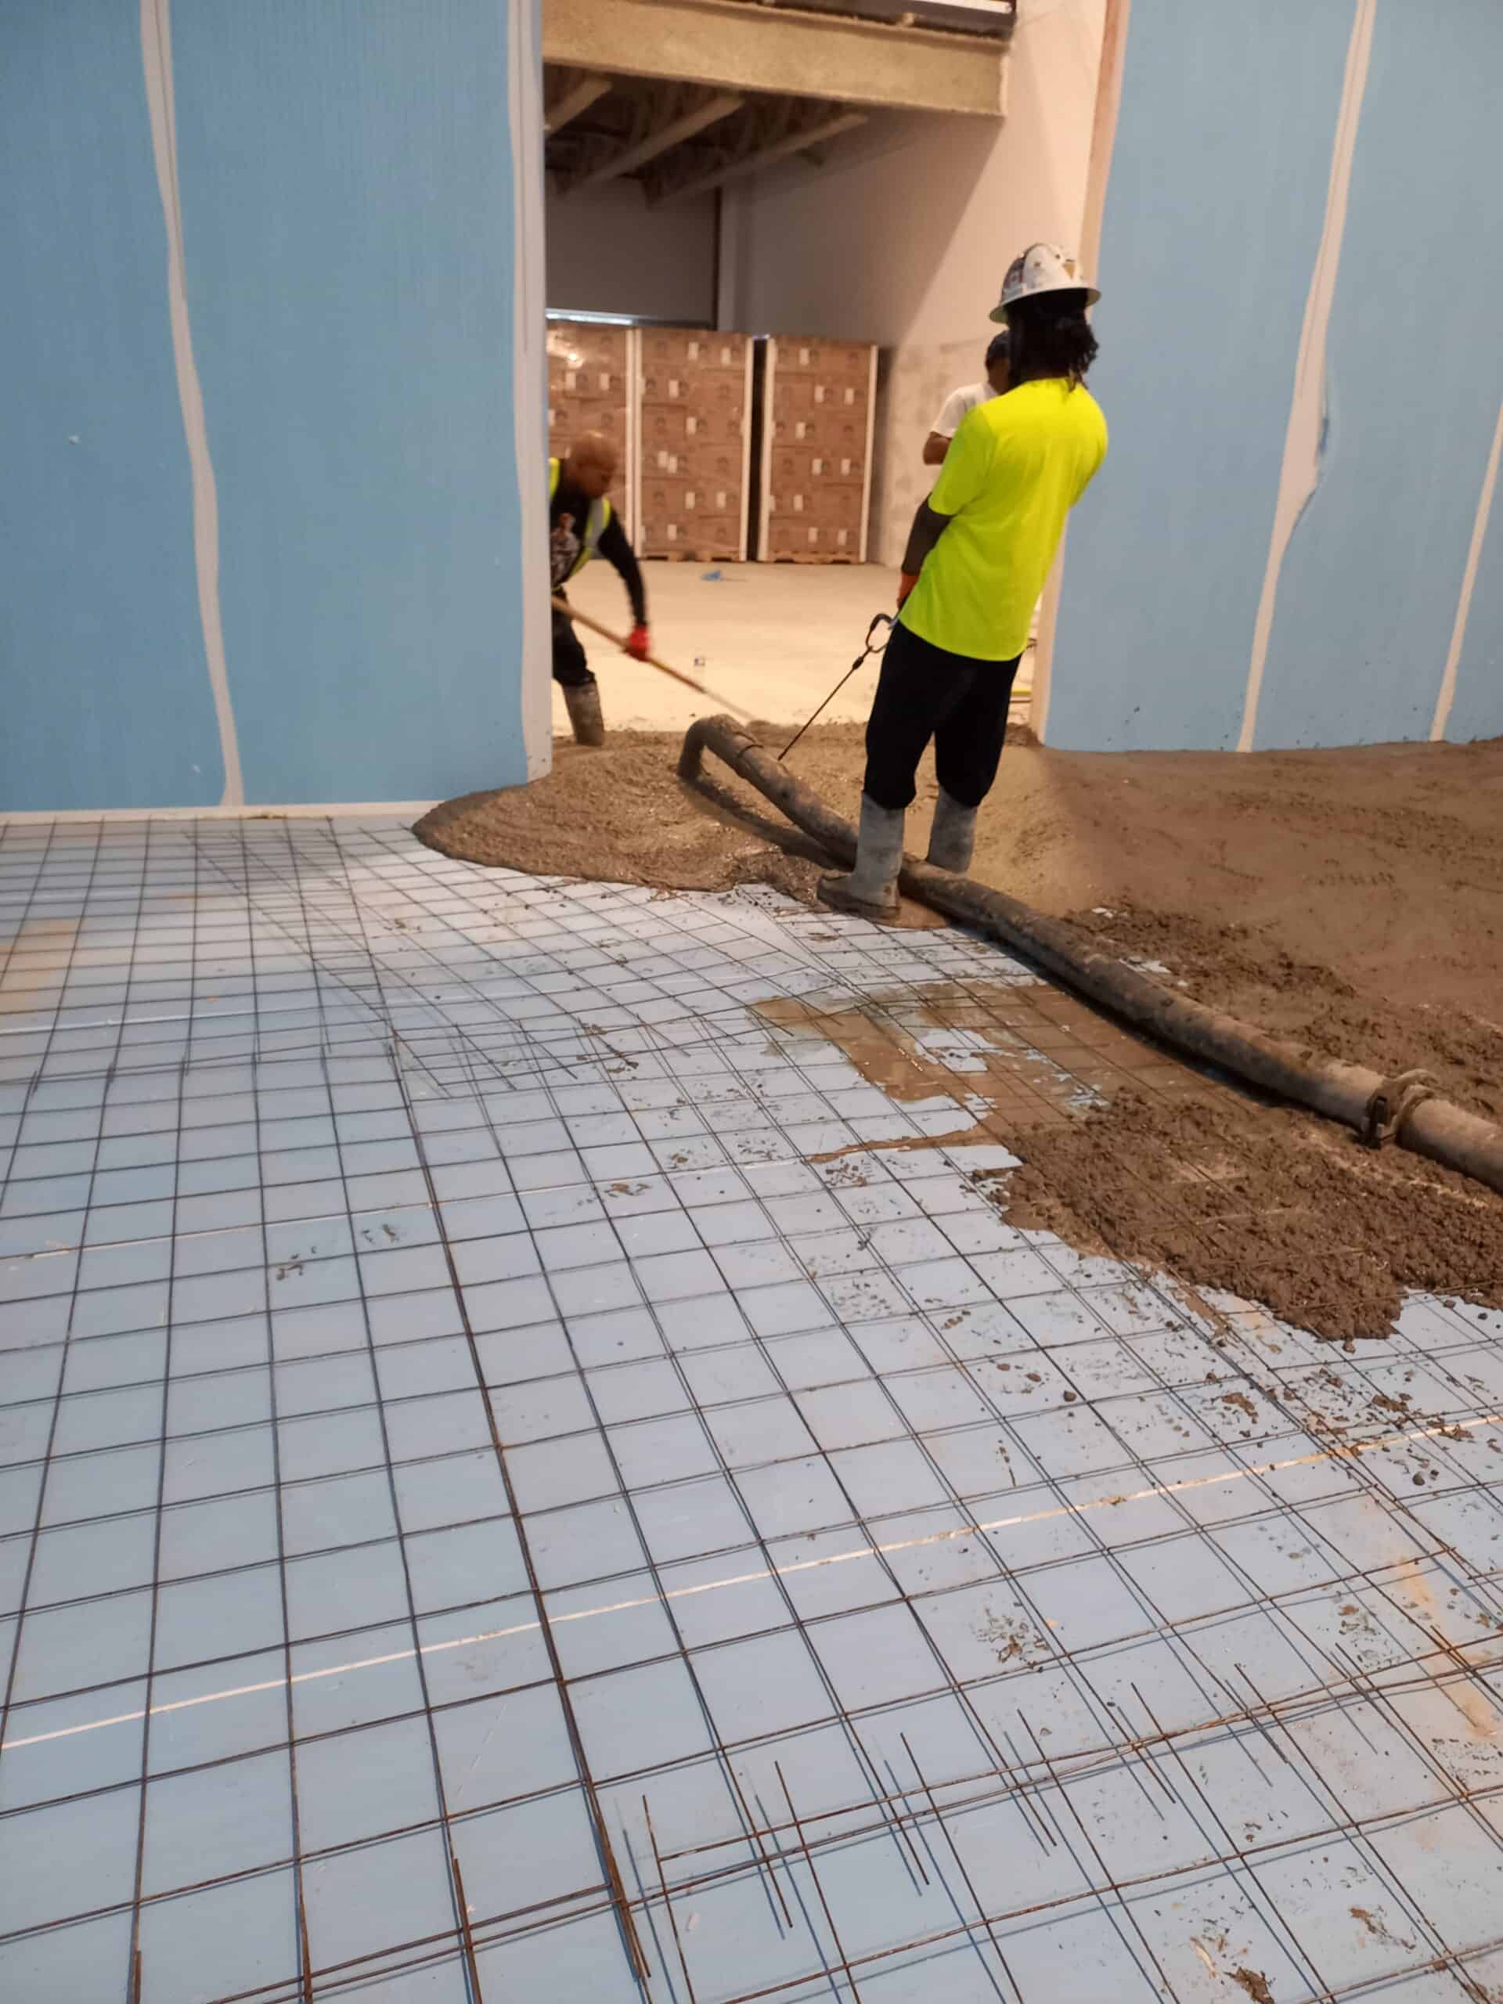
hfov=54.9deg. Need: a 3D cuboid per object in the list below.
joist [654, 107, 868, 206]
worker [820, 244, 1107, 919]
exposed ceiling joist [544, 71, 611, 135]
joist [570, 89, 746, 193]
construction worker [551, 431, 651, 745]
[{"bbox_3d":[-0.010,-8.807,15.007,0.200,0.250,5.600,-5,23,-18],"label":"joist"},{"bbox_3d":[0.597,-1.186,4.285,0.580,1.860,0.660,-18,29,-41],"label":"worker"},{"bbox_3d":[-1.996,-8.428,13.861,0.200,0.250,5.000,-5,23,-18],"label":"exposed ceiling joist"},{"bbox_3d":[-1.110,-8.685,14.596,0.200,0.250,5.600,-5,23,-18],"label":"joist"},{"bbox_3d":[-0.739,-1.739,6.150,0.800,1.320,0.650,14,24,28],"label":"construction worker"}]

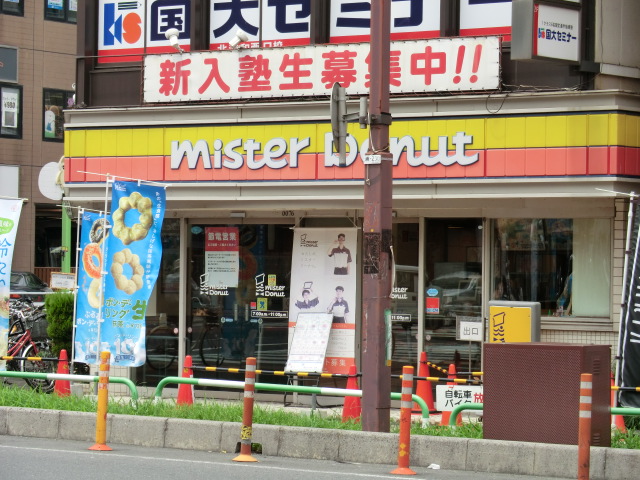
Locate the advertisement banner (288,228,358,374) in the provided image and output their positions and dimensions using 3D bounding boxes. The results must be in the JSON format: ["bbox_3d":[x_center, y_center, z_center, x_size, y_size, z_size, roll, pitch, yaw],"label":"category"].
[{"bbox_3d":[0.041,0.711,26.421,0.950,1.720,0.040,0,0,36],"label":"advertisement banner"}]

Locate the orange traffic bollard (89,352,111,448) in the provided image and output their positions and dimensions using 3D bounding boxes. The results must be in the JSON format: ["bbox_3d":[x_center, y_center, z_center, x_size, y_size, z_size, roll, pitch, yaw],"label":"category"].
[{"bbox_3d":[-1.796,1.330,18.784,0.200,0.800,0.200,1,0,0],"label":"orange traffic bollard"}]

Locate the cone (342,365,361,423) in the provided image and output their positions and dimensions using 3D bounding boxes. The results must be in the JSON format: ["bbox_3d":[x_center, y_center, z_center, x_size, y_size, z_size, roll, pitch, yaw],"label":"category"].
[{"bbox_3d":[0.322,1.565,22.098,0.330,0.690,0.330,1,0,0],"label":"cone"}]

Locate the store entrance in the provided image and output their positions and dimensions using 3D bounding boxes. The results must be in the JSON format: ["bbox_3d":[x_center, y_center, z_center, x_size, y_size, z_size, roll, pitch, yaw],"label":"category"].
[{"bbox_3d":[1.500,0.812,25.561,0.768,2.118,0.050,0,-1,36],"label":"store entrance"}]

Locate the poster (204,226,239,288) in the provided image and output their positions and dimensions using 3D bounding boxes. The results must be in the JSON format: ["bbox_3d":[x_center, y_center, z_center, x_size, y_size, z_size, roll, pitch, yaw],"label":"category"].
[{"bbox_3d":[-1.183,0.213,27.500,0.515,0.728,0.010,0,-1,36],"label":"poster"}]

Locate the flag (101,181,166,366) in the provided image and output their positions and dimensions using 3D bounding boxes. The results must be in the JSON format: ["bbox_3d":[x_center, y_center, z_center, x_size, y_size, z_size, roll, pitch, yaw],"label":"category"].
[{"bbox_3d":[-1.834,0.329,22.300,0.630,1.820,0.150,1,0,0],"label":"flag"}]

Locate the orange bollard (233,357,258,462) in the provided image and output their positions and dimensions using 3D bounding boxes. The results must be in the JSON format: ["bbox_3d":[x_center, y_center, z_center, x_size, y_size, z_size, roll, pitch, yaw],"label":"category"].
[{"bbox_3d":[-0.572,1.339,17.940,0.200,0.800,0.200,1,0,0],"label":"orange bollard"}]

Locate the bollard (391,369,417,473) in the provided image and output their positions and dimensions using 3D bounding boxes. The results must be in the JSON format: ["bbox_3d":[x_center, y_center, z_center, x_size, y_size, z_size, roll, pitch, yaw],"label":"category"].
[{"bbox_3d":[0.650,1.383,17.400,0.205,0.835,0.205,3,0,0],"label":"bollard"}]

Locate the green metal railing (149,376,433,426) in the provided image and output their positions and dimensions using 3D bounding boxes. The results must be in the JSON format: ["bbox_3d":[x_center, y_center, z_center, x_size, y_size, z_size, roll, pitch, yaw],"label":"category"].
[{"bbox_3d":[-0.297,1.443,19.750,3.070,0.360,0.070,0,0,39],"label":"green metal railing"}]

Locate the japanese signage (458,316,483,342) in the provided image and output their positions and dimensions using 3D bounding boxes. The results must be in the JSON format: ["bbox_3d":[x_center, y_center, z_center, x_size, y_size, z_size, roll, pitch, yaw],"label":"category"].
[{"bbox_3d":[1.650,0.977,25.100,0.335,0.285,0.030,0,0,36],"label":"japanese signage"}]

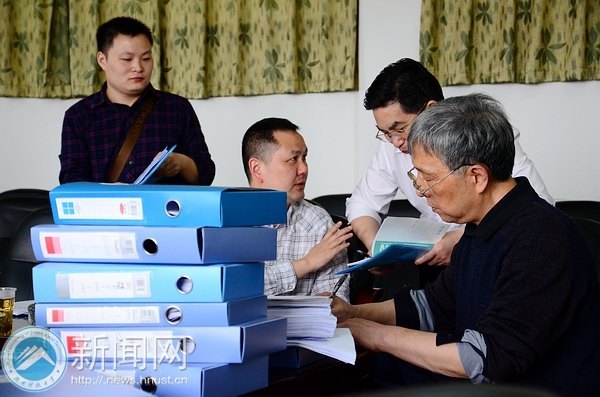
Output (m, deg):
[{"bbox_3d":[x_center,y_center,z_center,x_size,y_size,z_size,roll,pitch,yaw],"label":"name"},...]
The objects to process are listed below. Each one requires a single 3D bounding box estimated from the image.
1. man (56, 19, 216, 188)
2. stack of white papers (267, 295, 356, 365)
[{"bbox_3d":[-0.510,0.280,4.070,0.490,1.700,0.380,0,0,-16],"label":"man"},{"bbox_3d":[-0.045,0.232,2.340,0.290,0.110,0.240,0,0,0],"label":"stack of white papers"}]

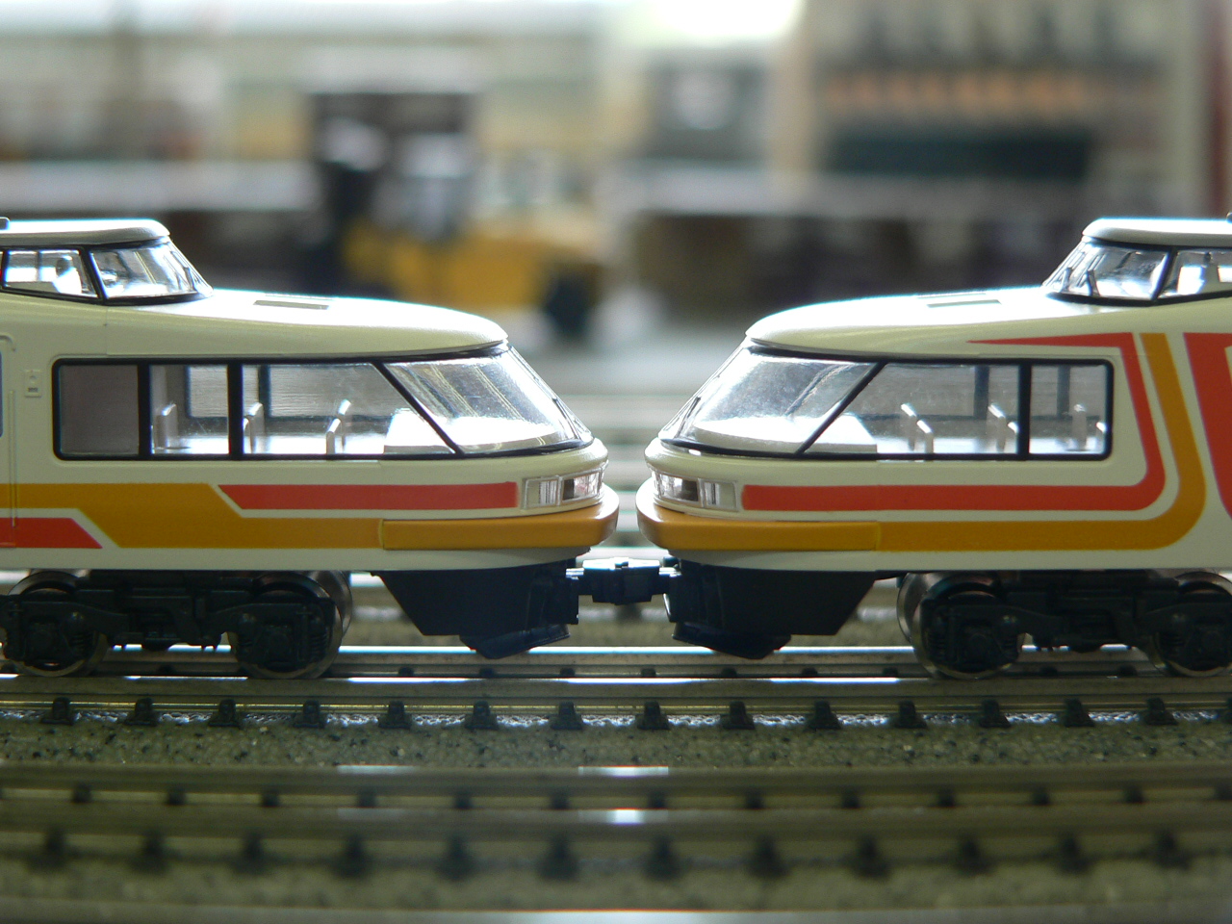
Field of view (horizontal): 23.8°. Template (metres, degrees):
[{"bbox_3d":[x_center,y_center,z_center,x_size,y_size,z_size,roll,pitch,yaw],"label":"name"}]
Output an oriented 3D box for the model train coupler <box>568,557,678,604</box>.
[{"bbox_3d":[0.000,0.007,0.177,0.007,0.002,0.004,0,8,-1],"label":"model train coupler"}]

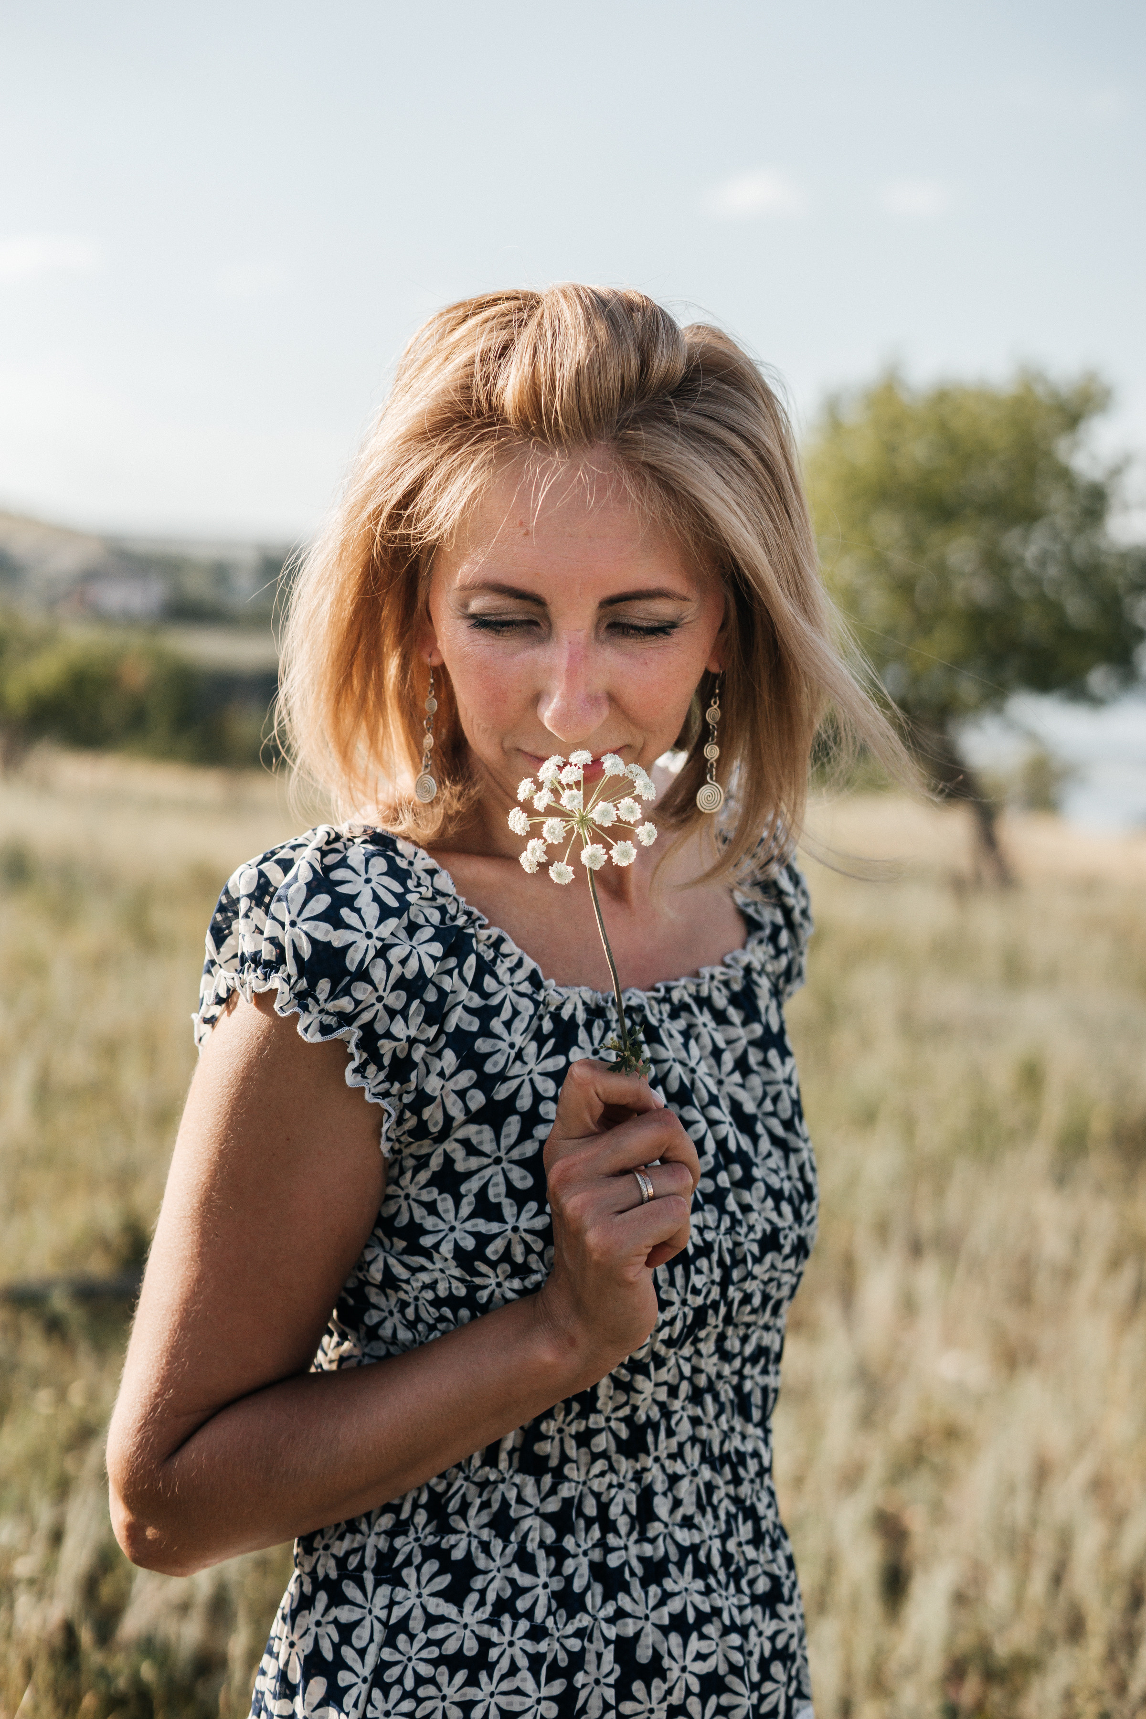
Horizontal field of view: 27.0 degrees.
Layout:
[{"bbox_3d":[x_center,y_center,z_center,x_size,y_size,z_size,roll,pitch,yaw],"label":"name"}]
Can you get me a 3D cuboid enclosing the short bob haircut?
[{"bbox_3d":[0.006,-0.138,1.155,0.295,0.280,0.245,0,14,0],"label":"short bob haircut"}]

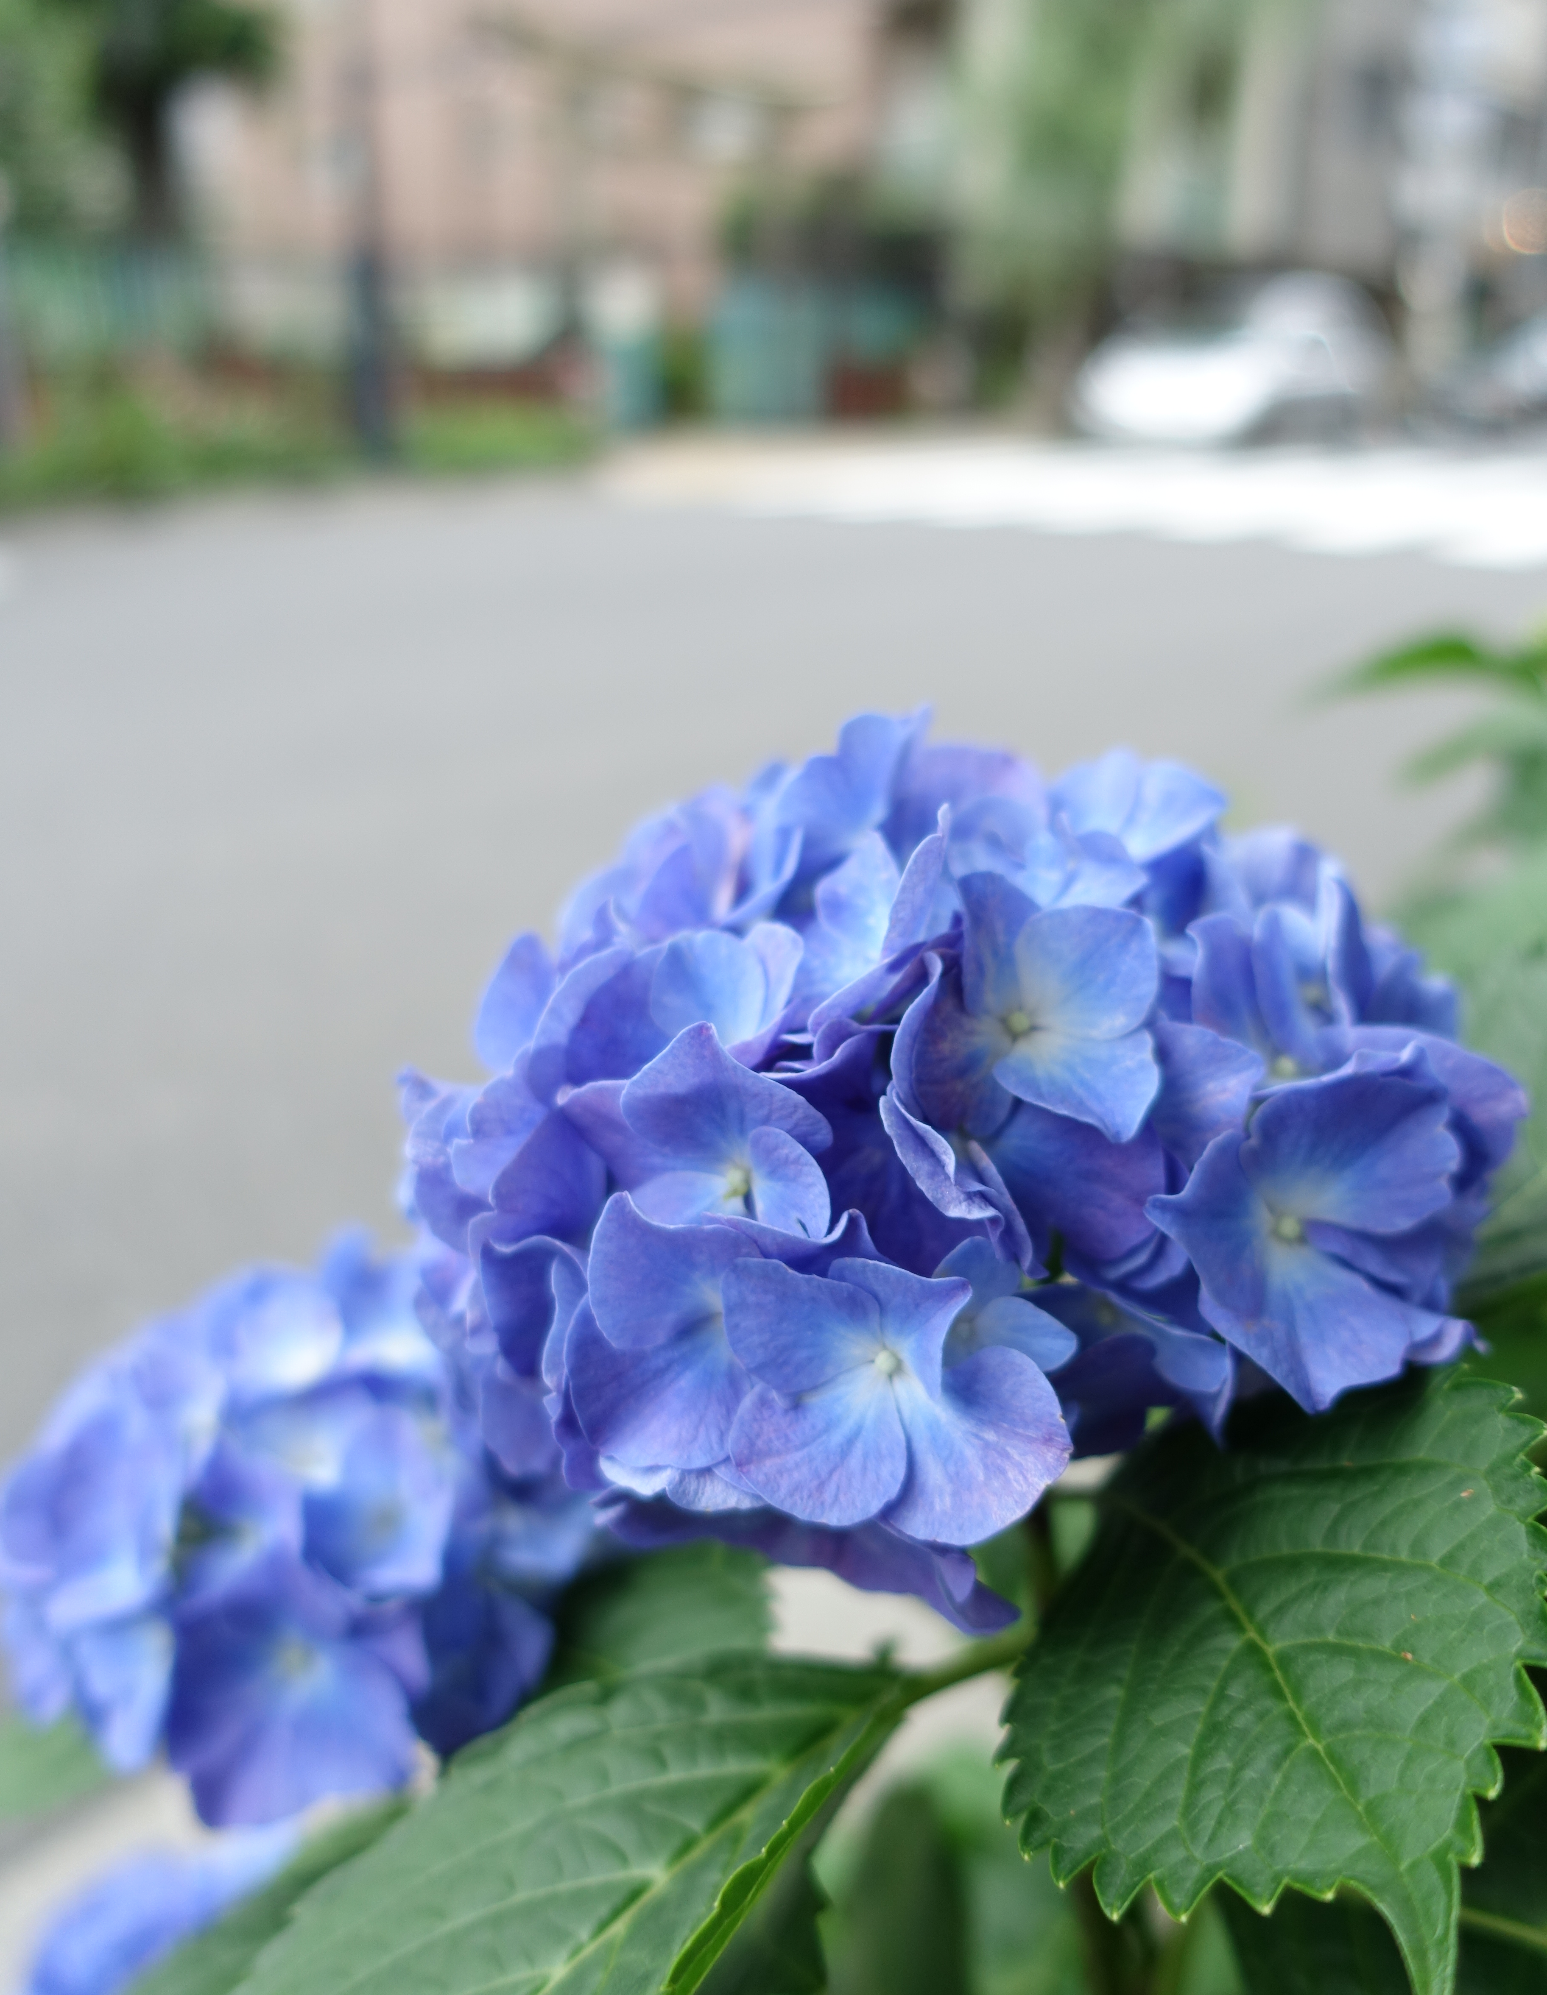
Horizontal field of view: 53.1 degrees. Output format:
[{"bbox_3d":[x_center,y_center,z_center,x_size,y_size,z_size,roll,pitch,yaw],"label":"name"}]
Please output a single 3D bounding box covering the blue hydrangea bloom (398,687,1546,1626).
[{"bbox_3d":[0.026,0.021,0.243,0.167,0.127,0.156,0,23,0],"label":"blue hydrangea bloom"}]

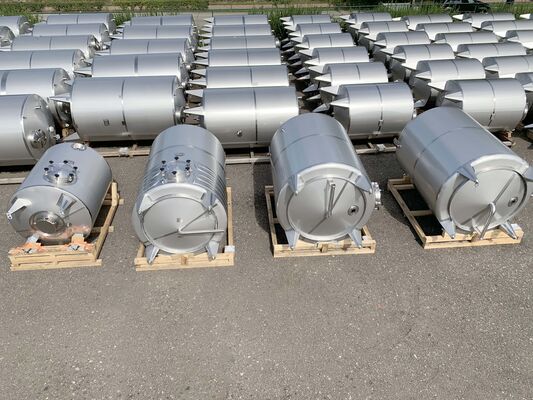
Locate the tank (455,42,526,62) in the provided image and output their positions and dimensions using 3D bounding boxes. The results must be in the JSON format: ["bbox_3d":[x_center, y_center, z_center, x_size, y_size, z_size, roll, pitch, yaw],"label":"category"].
[{"bbox_3d":[6.560,-4.106,12.041,2.264,1.080,1.080,-2,35,-3],"label":"tank"}]

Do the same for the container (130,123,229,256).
[{"bbox_3d":[-1.278,-0.210,6.251,1.299,1.403,2.393,-4,35,-5],"label":"container"}]

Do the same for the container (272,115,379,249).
[{"bbox_3d":[0.876,-0.349,6.435,1.513,1.409,2.315,-2,35,-2],"label":"container"}]

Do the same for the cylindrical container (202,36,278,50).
[{"bbox_3d":[-0.994,-5.545,15.650,2.984,1.563,1.563,-3,34,-5],"label":"cylindrical container"}]

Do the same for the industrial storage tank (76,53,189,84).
[{"bbox_3d":[-3.268,-3.004,10.271,2.613,1.356,1.356,-3,35,-4],"label":"industrial storage tank"}]

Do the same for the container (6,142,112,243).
[{"bbox_3d":[-3.896,-0.067,7.700,1.377,1.377,2.125,-3,34,-4],"label":"container"}]

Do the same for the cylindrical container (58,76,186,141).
[{"bbox_3d":[-3.065,-2.000,8.842,2.613,1.356,1.356,-3,35,-4],"label":"cylindrical container"}]

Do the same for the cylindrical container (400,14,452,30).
[{"bbox_3d":[6.022,-6.483,15.422,2.264,1.080,1.080,-2,35,-3],"label":"cylindrical container"}]

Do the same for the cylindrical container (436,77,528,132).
[{"bbox_3d":[4.842,-2.182,9.264,2.005,1.135,1.135,-3,35,-4],"label":"cylindrical container"}]

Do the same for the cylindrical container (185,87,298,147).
[{"bbox_3d":[-0.519,-2.187,10.714,2.984,1.563,1.563,-3,34,-5],"label":"cylindrical container"}]

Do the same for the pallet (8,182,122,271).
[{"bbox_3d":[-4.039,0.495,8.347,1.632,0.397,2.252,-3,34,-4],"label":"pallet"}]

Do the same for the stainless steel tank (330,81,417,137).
[{"bbox_3d":[2.266,-1.960,8.902,1.953,1.199,1.199,-4,35,-5],"label":"stainless steel tank"}]

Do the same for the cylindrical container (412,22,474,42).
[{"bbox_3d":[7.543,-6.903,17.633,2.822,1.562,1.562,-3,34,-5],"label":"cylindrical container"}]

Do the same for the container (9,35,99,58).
[{"bbox_3d":[-8.388,-5.582,15.718,3.411,1.561,1.561,-3,34,-5],"label":"container"}]

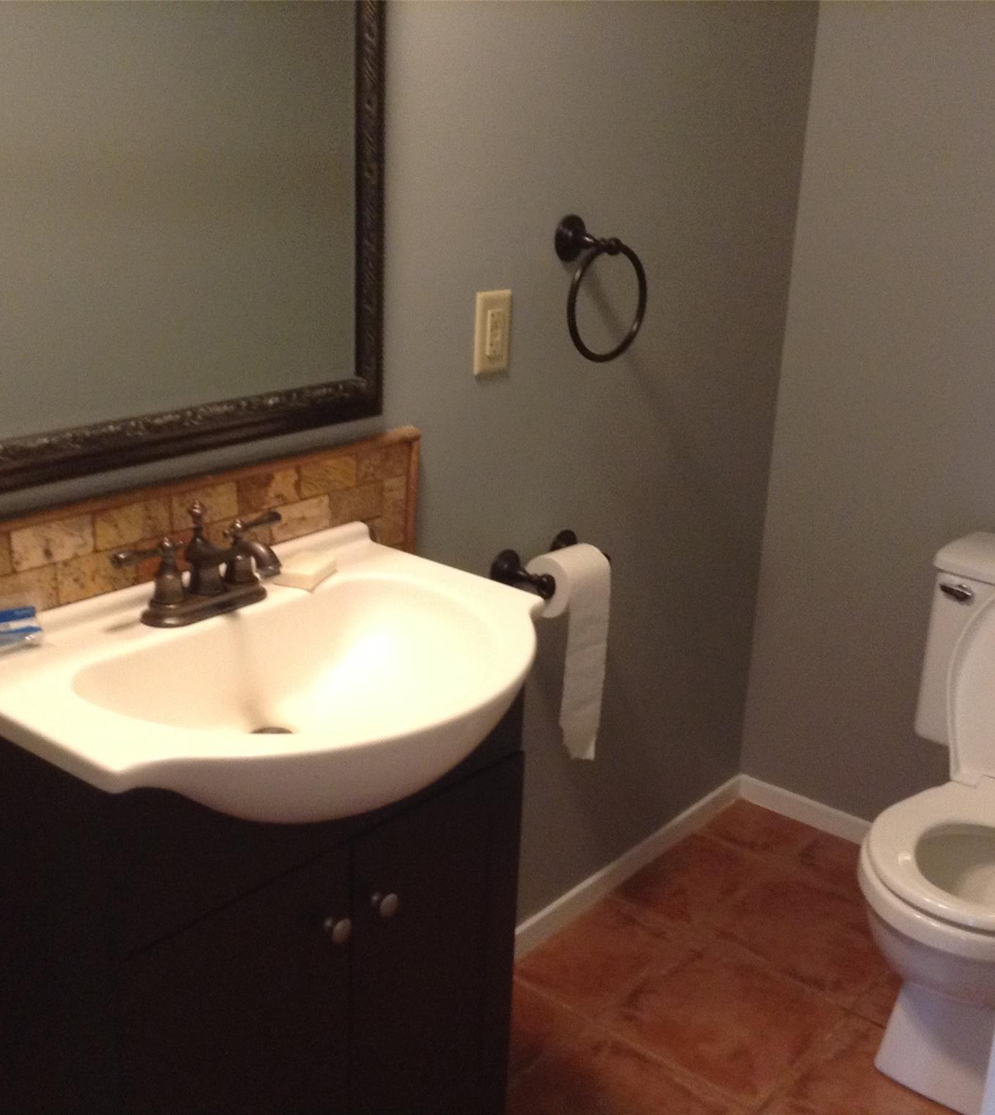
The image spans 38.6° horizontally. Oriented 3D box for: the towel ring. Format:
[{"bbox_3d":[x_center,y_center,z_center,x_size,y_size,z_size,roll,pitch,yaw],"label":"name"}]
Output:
[{"bbox_3d":[0.139,-0.397,2.102,0.086,0.205,0.188,17,23,37],"label":"towel ring"}]

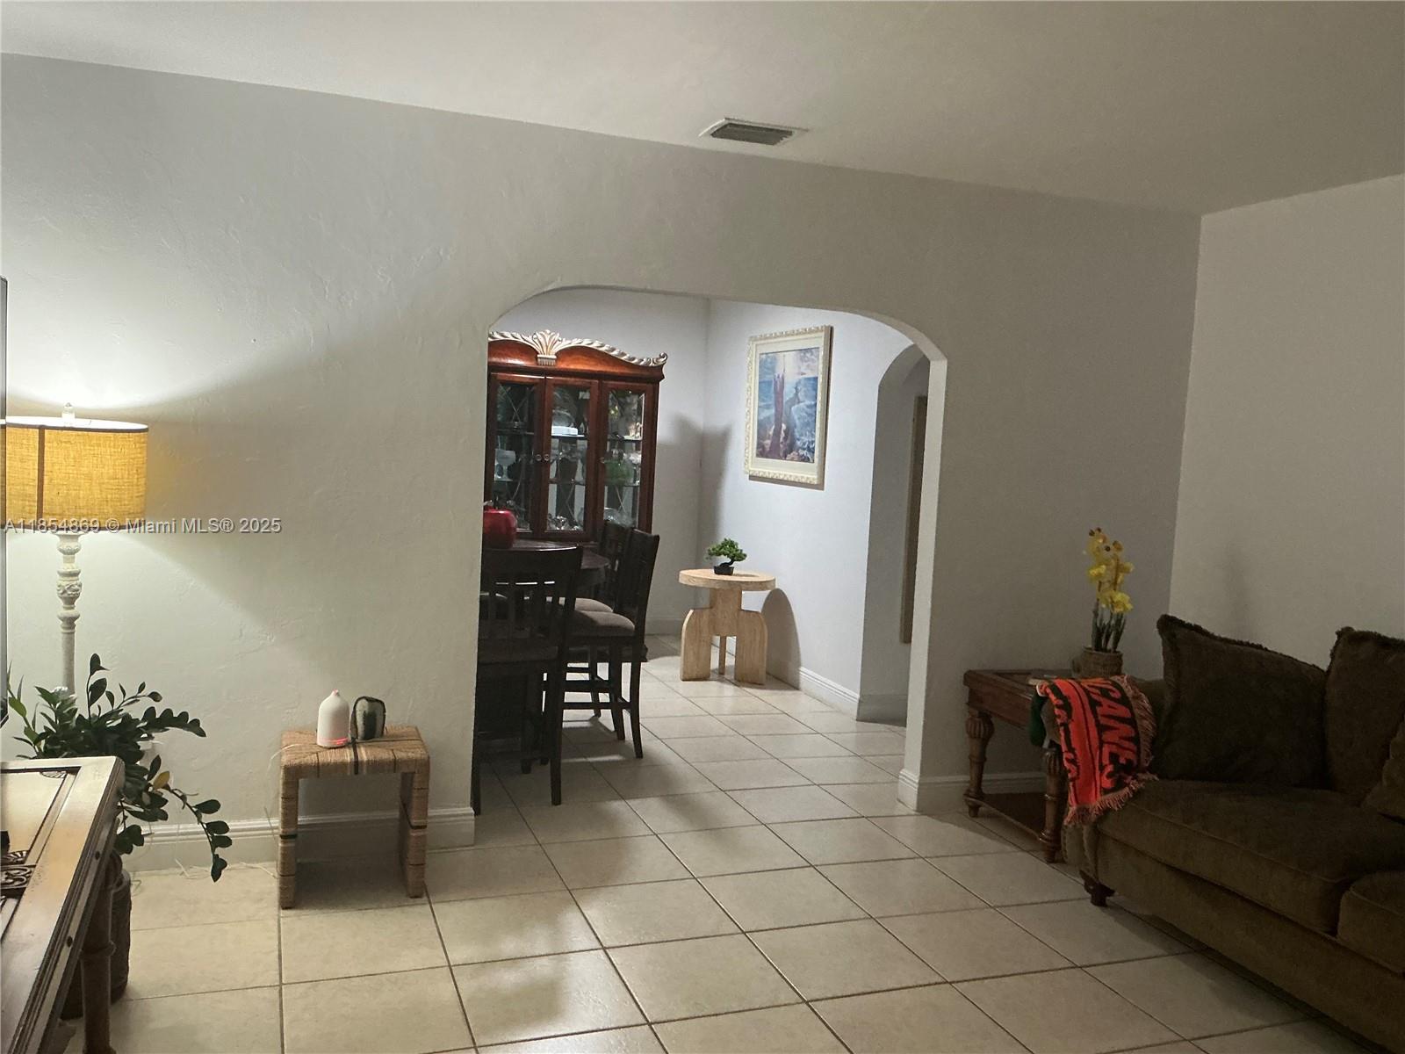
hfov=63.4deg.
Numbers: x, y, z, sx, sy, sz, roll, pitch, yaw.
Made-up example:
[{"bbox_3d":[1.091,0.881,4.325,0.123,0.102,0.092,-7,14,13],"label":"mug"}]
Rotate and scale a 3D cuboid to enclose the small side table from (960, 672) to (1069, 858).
[{"bbox_3d":[1.470,0.908,4.425,0.714,0.580,0.619,1,4,-20],"label":"small side table"}]

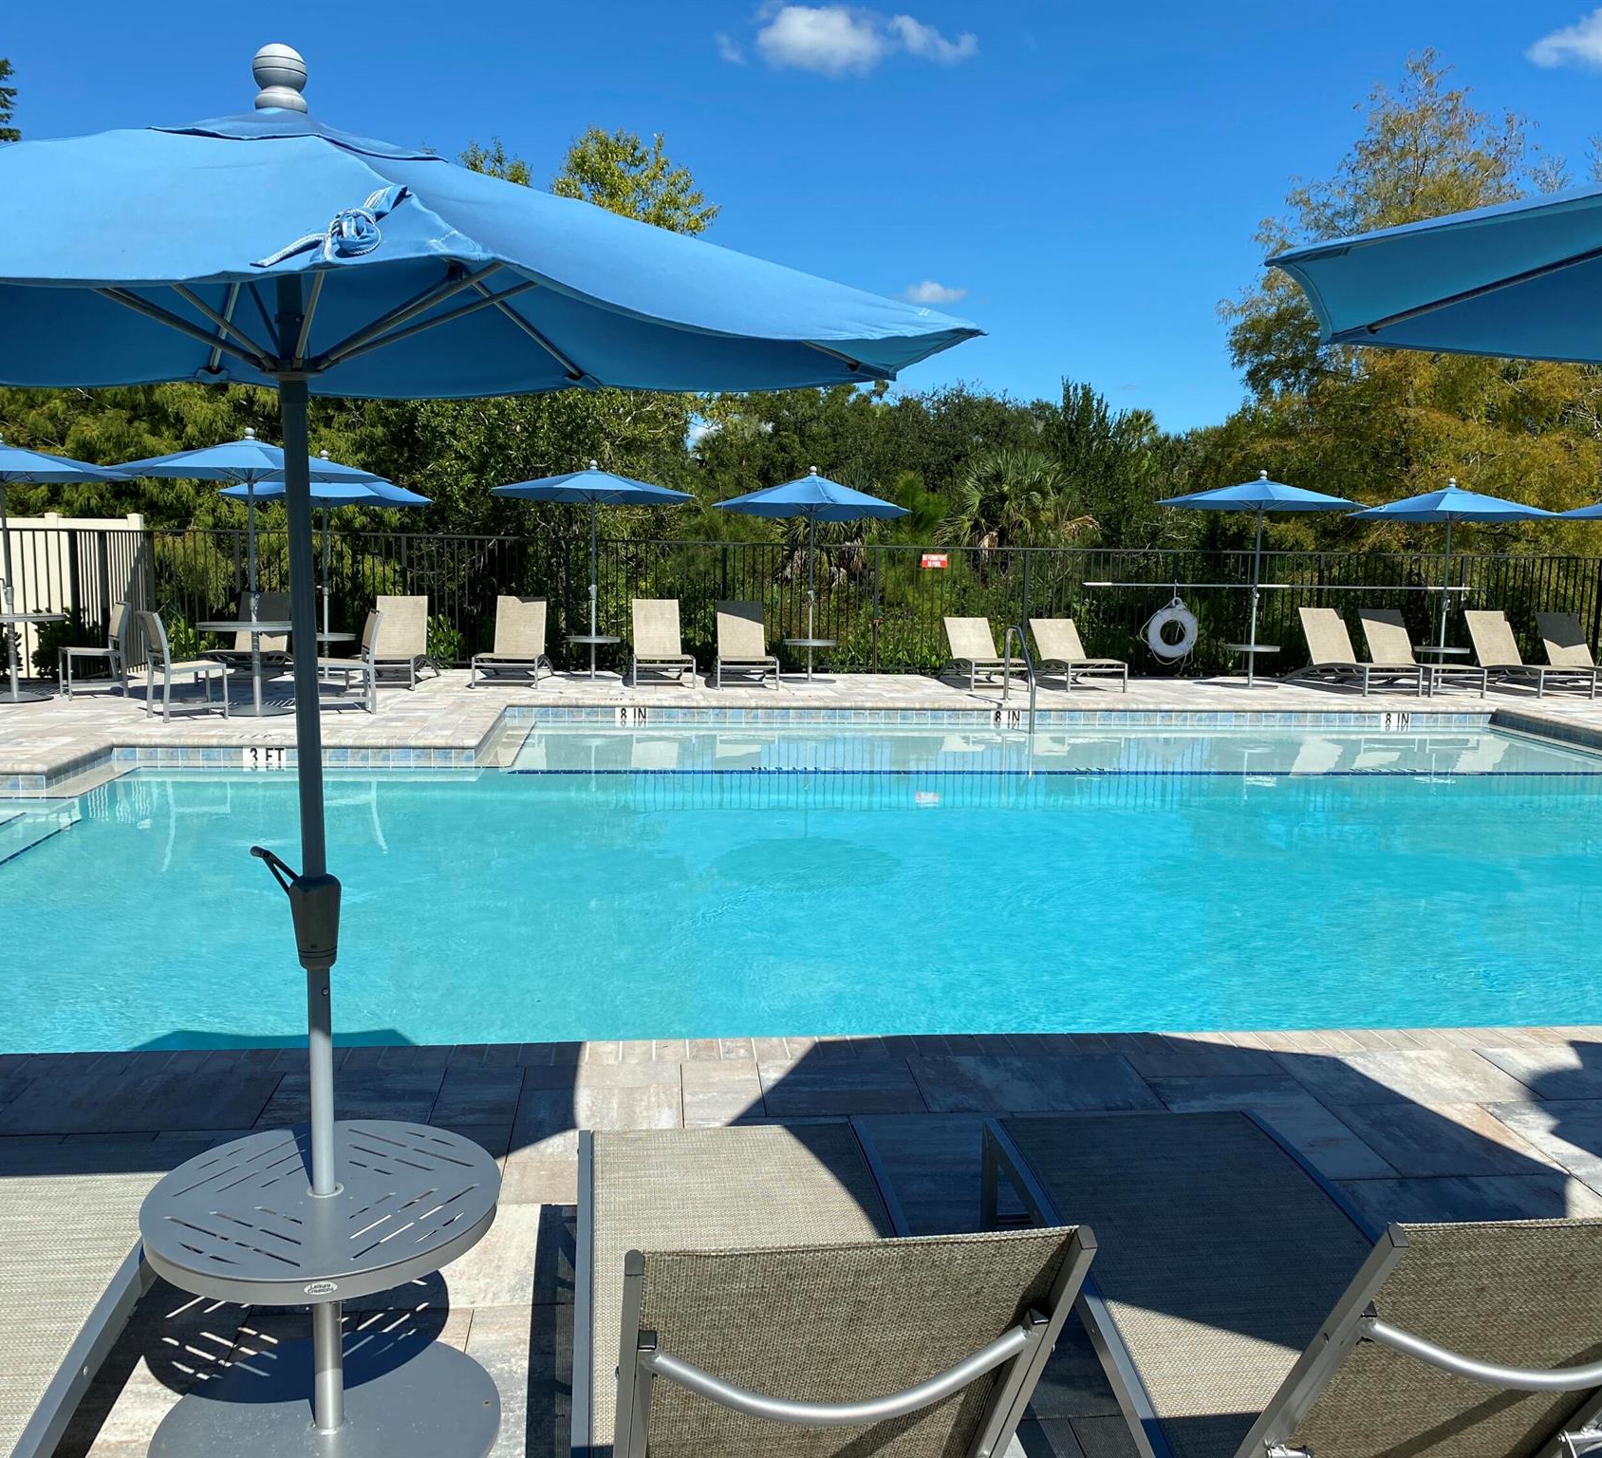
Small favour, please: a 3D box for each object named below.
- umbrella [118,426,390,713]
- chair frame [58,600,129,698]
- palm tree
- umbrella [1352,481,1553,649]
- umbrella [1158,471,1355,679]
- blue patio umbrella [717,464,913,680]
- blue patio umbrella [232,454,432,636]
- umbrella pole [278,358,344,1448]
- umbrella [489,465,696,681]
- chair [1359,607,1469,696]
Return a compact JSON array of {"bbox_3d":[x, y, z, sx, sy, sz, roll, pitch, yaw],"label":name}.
[{"bbox_3d":[-4.688,-1.348,12.511,2.200,2.400,2.200,0,7,-6],"label":"umbrella"},{"bbox_3d":[-6.501,-0.732,13.440,0.550,0.870,0.500,-4,9,-34],"label":"chair frame"},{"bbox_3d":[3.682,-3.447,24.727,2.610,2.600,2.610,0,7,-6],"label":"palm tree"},{"bbox_3d":[7.545,-1.663,17.018,2.280,2.400,2.280,0,7,-6],"label":"umbrella"},{"bbox_3d":[5.260,-1.679,16.814,2.270,2.400,2.270,0,7,-6],"label":"umbrella"},{"bbox_3d":[0.132,-1.721,16.408,2.220,2.400,2.220,0,7,-6],"label":"blue patio umbrella"},{"bbox_3d":[-5.030,-1.824,15.435,2.200,2.180,2.200,0,7,-6],"label":"blue patio umbrella"},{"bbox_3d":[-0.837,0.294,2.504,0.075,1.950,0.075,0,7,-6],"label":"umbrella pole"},{"bbox_3d":[-2.311,-1.744,16.245,2.220,2.400,2.220,0,7,-6],"label":"umbrella"},{"bbox_3d":[6.913,-0.879,16.541,0.630,0.880,1.750,-1,8,-12],"label":"chair"}]

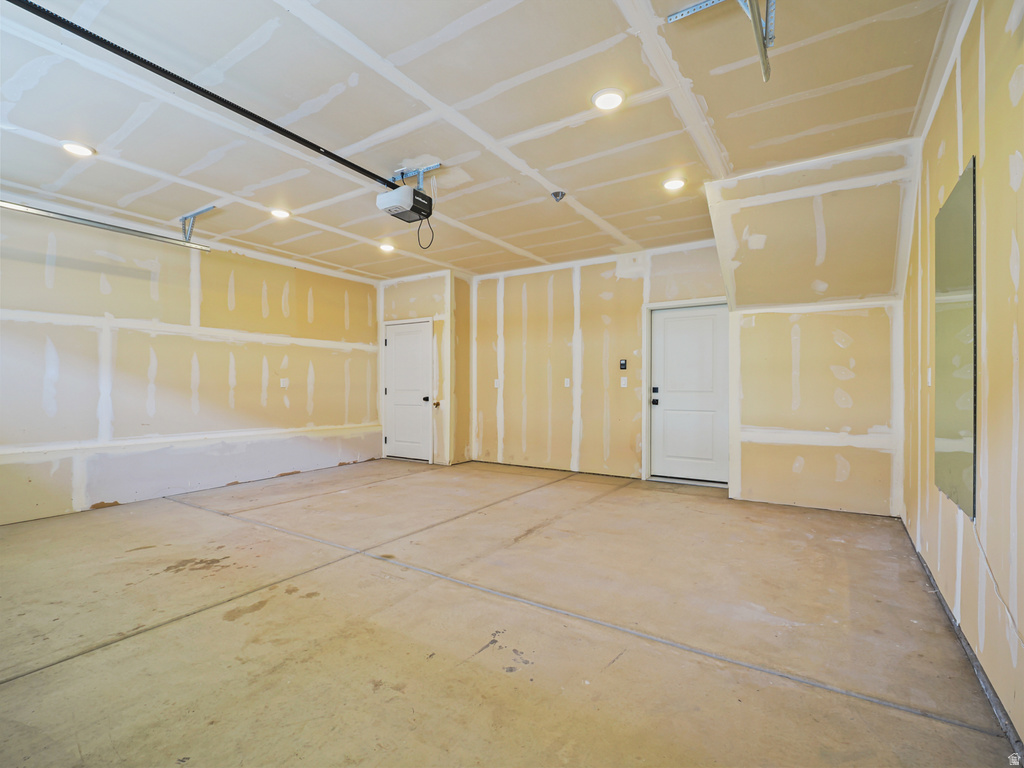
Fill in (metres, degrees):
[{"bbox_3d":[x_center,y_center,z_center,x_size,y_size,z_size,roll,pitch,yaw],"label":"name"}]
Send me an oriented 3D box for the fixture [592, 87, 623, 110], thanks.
[{"bbox_3d":[0.551,-1.625,2.703,0.178,0.024,0.178,0,0,0],"label":"fixture"}]

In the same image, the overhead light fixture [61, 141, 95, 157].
[{"bbox_3d":[-2.955,-1.605,3.221,0.178,0.024,0.178,0,0,34],"label":"overhead light fixture"}]

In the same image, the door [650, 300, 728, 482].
[{"bbox_3d":[2.083,0.111,5.524,0.880,2.020,0.050,0,0,34],"label":"door"}]

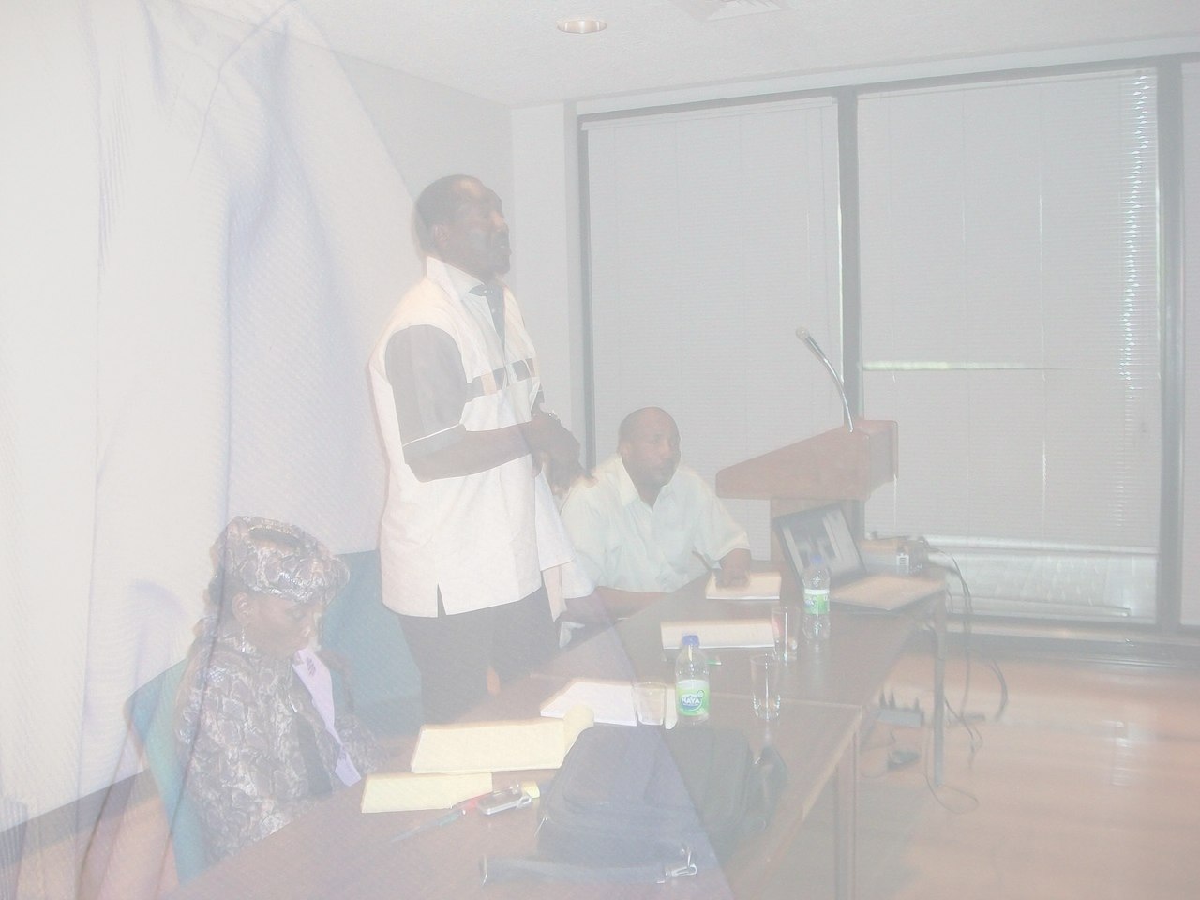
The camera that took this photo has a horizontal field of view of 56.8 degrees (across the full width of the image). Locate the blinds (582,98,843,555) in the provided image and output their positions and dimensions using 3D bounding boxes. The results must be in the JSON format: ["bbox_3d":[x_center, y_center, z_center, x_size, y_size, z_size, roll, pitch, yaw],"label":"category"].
[{"bbox_3d":[0.557,-0.529,5.691,1.410,2.429,0.090,1,6,25],"label":"blinds"}]

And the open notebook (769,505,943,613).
[{"bbox_3d":[0.763,0.311,3.238,0.349,0.242,0.365,3,7,40],"label":"open notebook"}]

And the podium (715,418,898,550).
[{"bbox_3d":[0.834,0.481,4.382,0.575,1.145,0.620,1,6,23],"label":"podium"}]

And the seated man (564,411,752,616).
[{"bbox_3d":[0.181,0.510,3.633,0.600,1.260,0.660,-5,6,-30],"label":"seated man"}]

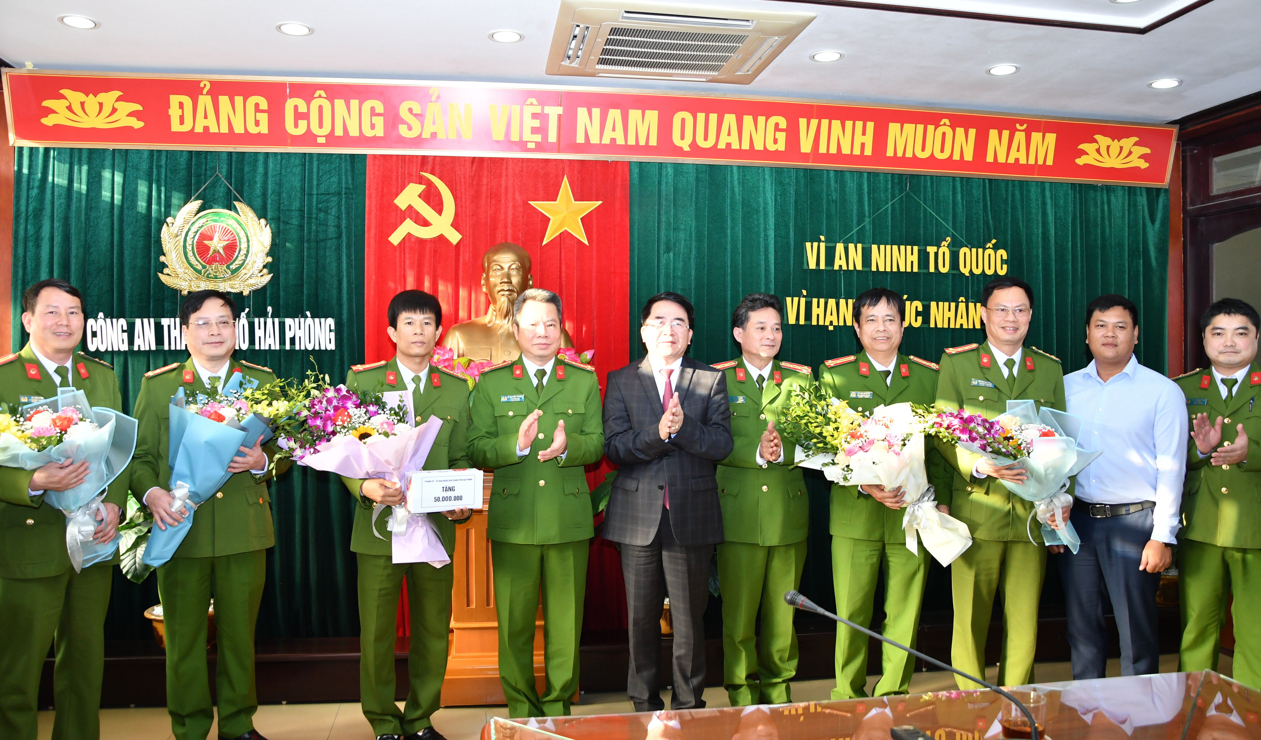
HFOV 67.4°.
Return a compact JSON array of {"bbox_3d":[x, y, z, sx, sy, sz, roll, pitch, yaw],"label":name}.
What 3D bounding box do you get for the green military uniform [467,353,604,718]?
[{"bbox_3d":[-0.357,0.665,3.550,0.520,1.430,0.380,0,0,-7],"label":"green military uniform"}]

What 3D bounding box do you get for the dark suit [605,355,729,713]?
[{"bbox_3d":[0.138,0.670,3.620,0.510,1.420,0.370,0,0,-1],"label":"dark suit"}]

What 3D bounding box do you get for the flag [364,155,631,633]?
[{"bbox_3d":[-0.580,0.067,4.225,1.180,2.240,0.130,0,1,-8],"label":"flag"}]

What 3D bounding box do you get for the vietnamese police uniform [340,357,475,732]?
[{"bbox_3d":[-0.819,0.672,3.450,0.470,1.405,0.380,0,0,-22],"label":"vietnamese police uniform"}]

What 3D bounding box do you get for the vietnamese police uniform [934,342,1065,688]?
[{"bbox_3d":[1.455,0.625,3.760,0.540,1.460,0.360,0,1,2],"label":"vietnamese police uniform"}]

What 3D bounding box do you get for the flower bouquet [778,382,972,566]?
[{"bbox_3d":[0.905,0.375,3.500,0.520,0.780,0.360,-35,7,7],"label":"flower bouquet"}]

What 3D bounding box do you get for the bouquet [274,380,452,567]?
[{"bbox_3d":[-0.905,0.365,3.200,0.540,0.600,0.360,-11,6,-12],"label":"bouquet"}]

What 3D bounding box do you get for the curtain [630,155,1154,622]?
[{"bbox_3d":[1.340,0.070,4.515,2.710,2.230,0.150,0,1,-8],"label":"curtain"}]

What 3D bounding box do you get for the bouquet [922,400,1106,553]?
[{"bbox_3d":[1.408,0.400,3.480,0.590,0.520,0.360,-12,6,0],"label":"bouquet"}]

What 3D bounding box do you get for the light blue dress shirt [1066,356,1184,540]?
[{"bbox_3d":[2.050,0.330,3.950,0.560,0.810,0.310,1,1,29],"label":"light blue dress shirt"}]

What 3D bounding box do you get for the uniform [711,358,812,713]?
[{"bbox_3d":[0.505,0.669,3.690,0.460,1.420,0.370,0,0,0],"label":"uniform"}]

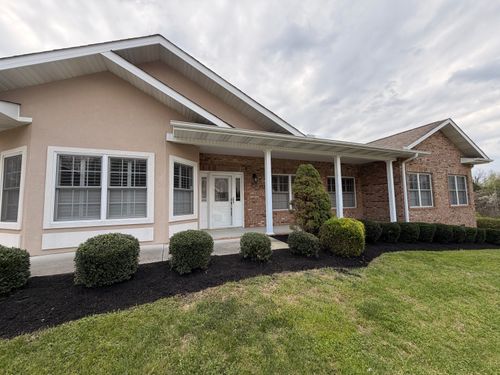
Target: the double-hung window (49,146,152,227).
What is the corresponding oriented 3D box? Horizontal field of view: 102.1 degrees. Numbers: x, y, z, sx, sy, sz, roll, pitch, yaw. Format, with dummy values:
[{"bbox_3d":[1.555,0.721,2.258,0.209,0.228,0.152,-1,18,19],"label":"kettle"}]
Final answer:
[{"bbox_3d":[-3.424,0.001,4.764,2.110,1.780,0.130,1,-5,-22],"label":"double-hung window"}]

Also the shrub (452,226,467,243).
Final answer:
[{"bbox_3d":[8.179,1.900,8.234,0.800,0.604,0.800,0,-5,-21],"label":"shrub"}]

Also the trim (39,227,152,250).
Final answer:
[{"bbox_3d":[-3.959,1.363,5.438,2.490,0.383,0.060,0,-5,-21],"label":"trim"}]

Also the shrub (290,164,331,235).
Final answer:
[{"bbox_3d":[1.695,0.447,5.726,1.100,2.180,1.100,1,-5,-22],"label":"shrub"}]

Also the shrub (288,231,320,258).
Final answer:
[{"bbox_3d":[1.325,1.348,4.920,0.750,0.570,0.720,-1,-4,0],"label":"shrub"}]

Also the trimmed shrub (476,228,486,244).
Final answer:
[{"bbox_3d":[9.815,2.109,8.851,0.800,0.595,0.800,0,-5,-21],"label":"trimmed shrub"}]

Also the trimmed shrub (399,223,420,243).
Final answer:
[{"bbox_3d":[5.604,1.579,7.261,0.800,0.646,0.800,0,-5,-21],"label":"trimmed shrub"}]

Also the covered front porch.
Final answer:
[{"bbox_3d":[2.036,0.058,7.410,9.300,2.950,2.400,1,-5,-22],"label":"covered front porch"}]

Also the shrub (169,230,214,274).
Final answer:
[{"bbox_3d":[-1.094,1.207,3.917,0.830,0.720,0.800,0,-5,-21],"label":"shrub"}]

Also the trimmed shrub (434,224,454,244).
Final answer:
[{"bbox_3d":[7.394,1.794,7.938,0.800,0.617,0.800,0,-5,-21],"label":"trimmed shrub"}]

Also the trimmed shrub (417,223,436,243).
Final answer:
[{"bbox_3d":[6.465,1.683,7.587,0.800,0.631,0.800,0,-5,-21],"label":"trimmed shrub"}]

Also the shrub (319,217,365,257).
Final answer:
[{"bbox_3d":[2.241,1.189,4.963,1.020,0.920,1.000,1,-5,-22],"label":"shrub"}]

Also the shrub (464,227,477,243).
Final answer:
[{"bbox_3d":[9.045,1.999,8.561,0.800,0.599,0.800,0,-5,-21],"label":"shrub"}]

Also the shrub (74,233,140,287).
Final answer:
[{"bbox_3d":[-2.177,1.089,3.140,0.850,0.750,0.820,1,-5,-22],"label":"shrub"}]

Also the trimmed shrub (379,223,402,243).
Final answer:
[{"bbox_3d":[4.623,1.507,6.726,0.670,0.670,0.670,1,-5,-22],"label":"trimmed shrub"}]

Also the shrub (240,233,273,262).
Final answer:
[{"bbox_3d":[0.136,1.207,4.114,0.660,0.560,0.660,-1,-4,0],"label":"shrub"}]

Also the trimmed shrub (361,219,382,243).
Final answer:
[{"bbox_3d":[3.811,1.387,6.389,0.690,0.780,0.690,1,-5,-22],"label":"trimmed shrub"}]

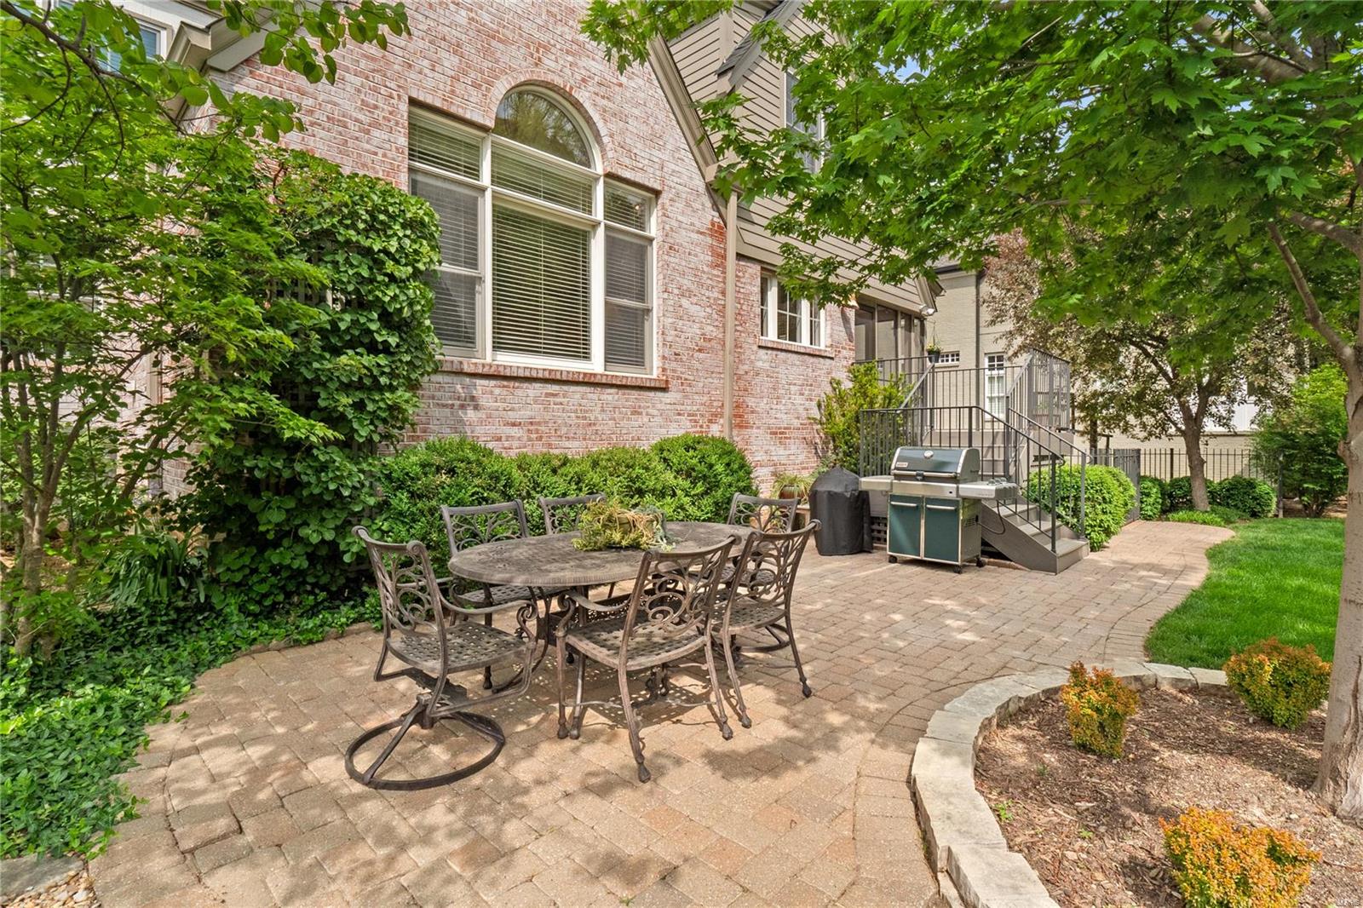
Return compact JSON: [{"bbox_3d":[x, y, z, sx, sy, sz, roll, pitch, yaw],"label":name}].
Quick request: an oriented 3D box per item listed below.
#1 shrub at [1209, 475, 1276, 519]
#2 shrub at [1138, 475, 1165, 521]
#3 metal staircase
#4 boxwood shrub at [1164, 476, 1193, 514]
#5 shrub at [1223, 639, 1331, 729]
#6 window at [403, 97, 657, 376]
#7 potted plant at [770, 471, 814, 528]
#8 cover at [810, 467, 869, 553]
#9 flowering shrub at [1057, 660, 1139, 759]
[{"bbox_3d":[10.294,0.777,11.114,0.950,0.733,0.950,1,1,43],"label":"shrub"},{"bbox_3d":[8.013,0.738,10.363,0.550,0.748,0.600,1,1,38],"label":"shrub"},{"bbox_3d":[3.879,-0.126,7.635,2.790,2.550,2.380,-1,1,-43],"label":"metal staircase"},{"bbox_3d":[9.489,0.754,11.513,0.600,0.679,0.620,1,1,40],"label":"boxwood shrub"},{"bbox_3d":[2.923,1.122,2.968,0.420,0.409,0.420,1,1,45],"label":"shrub"},{"bbox_3d":[-1.286,-2.175,5.872,2.675,2.615,0.140,-1,1,-43],"label":"window"},{"bbox_3d":[1.482,0.602,8.060,0.580,0.723,0.550,0,1,10],"label":"potted plant"},{"bbox_3d":[1.860,0.649,7.091,0.670,0.999,0.660,0,1,15],"label":"cover"},{"bbox_3d":[1.892,1.143,2.738,0.320,0.393,0.320,1,1,35],"label":"flowering shrub"}]

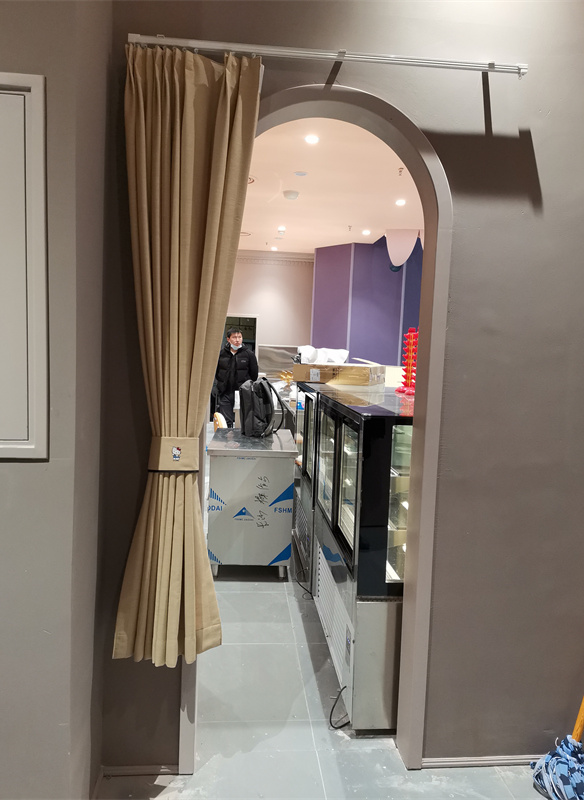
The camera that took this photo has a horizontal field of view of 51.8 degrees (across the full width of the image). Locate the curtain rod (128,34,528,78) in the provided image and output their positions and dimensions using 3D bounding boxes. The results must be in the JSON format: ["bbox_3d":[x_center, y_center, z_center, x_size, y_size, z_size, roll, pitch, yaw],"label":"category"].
[{"bbox_3d":[0.127,-1.030,1.793,1.205,0.031,0.048,1,5,-5],"label":"curtain rod"}]

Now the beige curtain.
[{"bbox_3d":[-0.318,-0.090,1.827,0.405,1.840,0.140,1,5,-5],"label":"beige curtain"}]

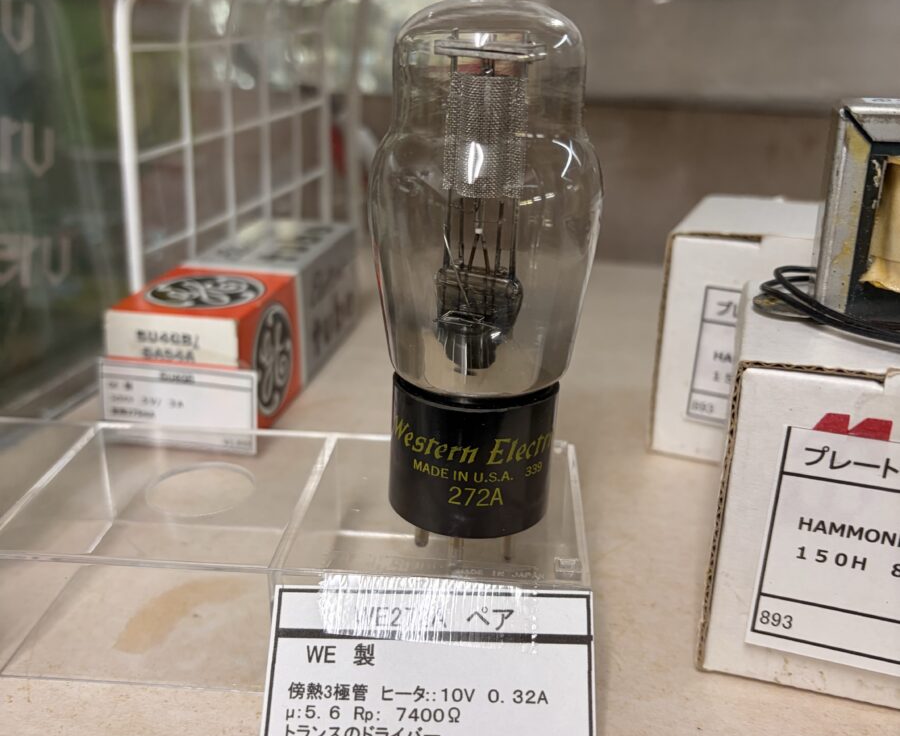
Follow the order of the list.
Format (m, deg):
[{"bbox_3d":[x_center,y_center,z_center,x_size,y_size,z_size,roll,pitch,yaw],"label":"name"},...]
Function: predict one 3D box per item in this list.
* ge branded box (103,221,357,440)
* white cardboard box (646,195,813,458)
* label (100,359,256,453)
[{"bbox_3d":[-0.071,-0.019,0.331,0.042,0.043,0.124,4,22,10],"label":"ge branded box"},{"bbox_3d":[0.111,-0.009,0.276,0.080,0.069,0.057,10,24,23],"label":"white cardboard box"},{"bbox_3d":[-0.084,0.012,0.277,0.051,0.027,0.002,6,13,10],"label":"label"}]

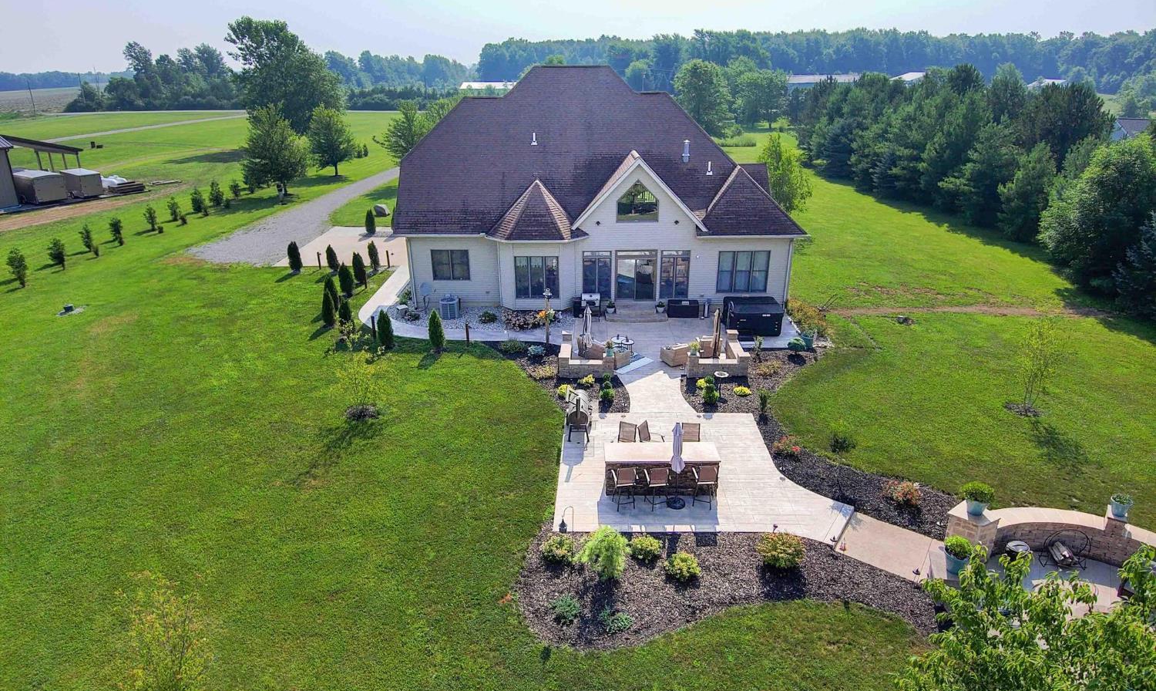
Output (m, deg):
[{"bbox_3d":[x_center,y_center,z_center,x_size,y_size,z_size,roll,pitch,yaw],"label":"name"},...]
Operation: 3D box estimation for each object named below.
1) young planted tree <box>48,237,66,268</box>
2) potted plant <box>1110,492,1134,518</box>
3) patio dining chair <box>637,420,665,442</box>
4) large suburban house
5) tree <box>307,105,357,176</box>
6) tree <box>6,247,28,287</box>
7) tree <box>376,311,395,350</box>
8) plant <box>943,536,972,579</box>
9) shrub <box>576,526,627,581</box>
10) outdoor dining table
[{"bbox_3d":[-28.829,-5.114,38.797,0.880,1.680,0.880,0,21,1],"label":"young planted tree"},{"bbox_3d":[12.772,3.769,16.497,0.500,0.540,0.500,0,23,1],"label":"potted plant"},{"bbox_3d":[2.044,2.630,19.202,0.660,0.980,0.600,9,23,24],"label":"patio dining chair"},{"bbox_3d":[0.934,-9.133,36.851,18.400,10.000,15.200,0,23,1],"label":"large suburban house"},{"bbox_3d":[-23.050,-19.101,65.493,4.500,6.400,4.400,0,23,1],"label":"tree"},{"bbox_3d":[-28.467,-4.025,35.608,0.920,1.950,0.920,0,21,1],"label":"tree"},{"bbox_3d":[-7.428,-0.618,27.013,0.620,1.520,0.620,0,21,1],"label":"tree"},{"bbox_3d":[8.765,4.863,16.174,0.640,0.850,0.640,0,23,1],"label":"plant"},{"bbox_3d":[0.497,4.350,14.826,1.050,1.060,1.050,0,21,1],"label":"shrub"},{"bbox_3d":[2.096,3.149,17.738,2.845,1.070,1.010,0,21,1],"label":"outdoor dining table"}]

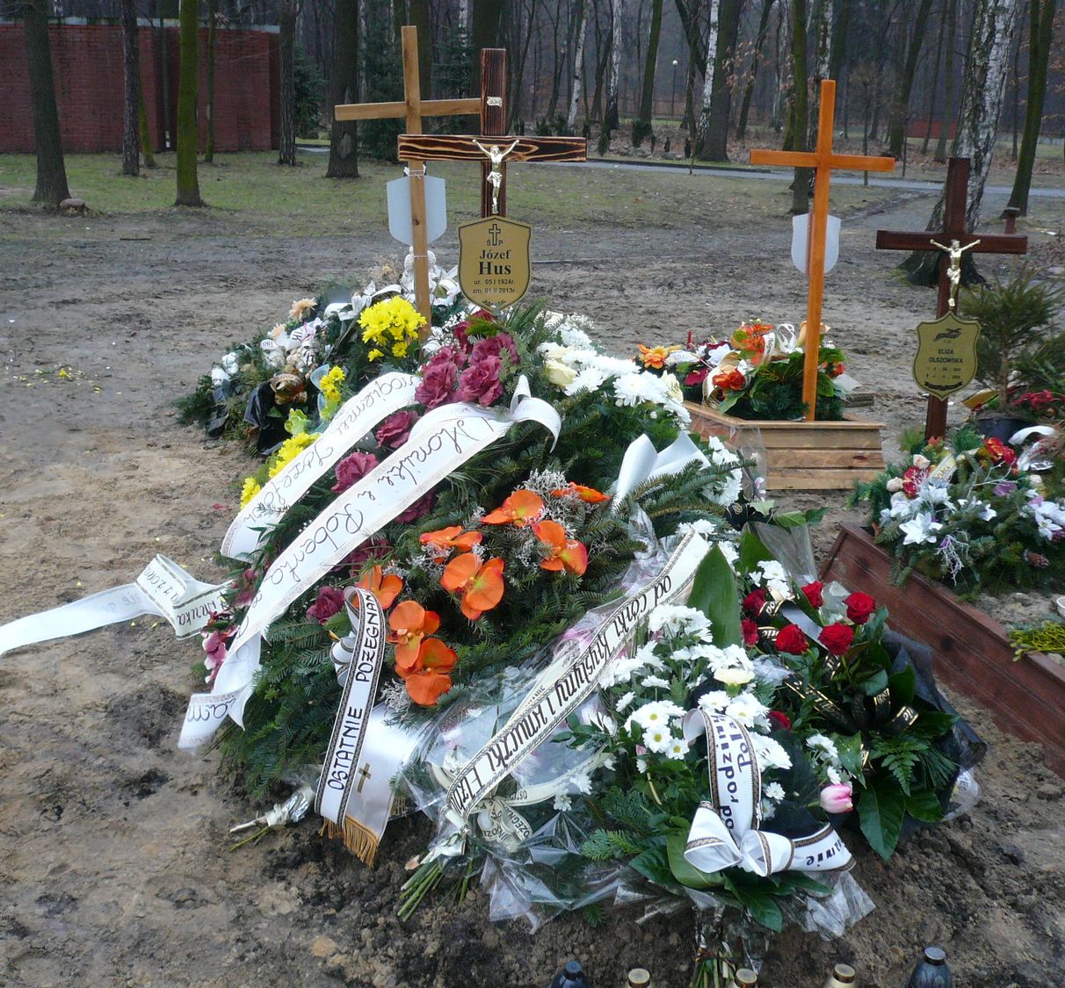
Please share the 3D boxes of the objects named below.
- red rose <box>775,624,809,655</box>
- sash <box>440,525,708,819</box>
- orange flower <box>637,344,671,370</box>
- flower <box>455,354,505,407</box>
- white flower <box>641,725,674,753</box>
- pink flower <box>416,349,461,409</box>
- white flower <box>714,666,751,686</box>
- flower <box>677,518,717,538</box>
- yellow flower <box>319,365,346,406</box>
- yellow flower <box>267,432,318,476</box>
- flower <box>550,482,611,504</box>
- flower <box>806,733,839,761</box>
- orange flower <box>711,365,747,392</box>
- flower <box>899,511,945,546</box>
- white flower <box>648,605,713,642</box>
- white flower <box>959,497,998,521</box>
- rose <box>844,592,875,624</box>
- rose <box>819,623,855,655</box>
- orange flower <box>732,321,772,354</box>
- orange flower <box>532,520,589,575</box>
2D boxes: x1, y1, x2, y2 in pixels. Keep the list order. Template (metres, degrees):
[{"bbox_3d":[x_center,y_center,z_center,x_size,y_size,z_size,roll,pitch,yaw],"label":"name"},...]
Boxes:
[{"bbox_3d":[0.540,0.302,2.450,0.068,0.058,0.060,5,-12,13],"label":"red rose"},{"bbox_3d":[0.125,0.352,2.495,0.110,0.120,0.840,38,58,11],"label":"sash"},{"bbox_3d":[0.491,-0.553,4.770,0.130,0.100,0.090,1,-6,0],"label":"orange flower"},{"bbox_3d":[-0.141,-0.304,3.150,0.130,0.125,0.085,3,-7,7],"label":"flower"},{"bbox_3d":[0.233,0.457,2.200,0.056,0.054,0.028,3,-12,7],"label":"white flower"},{"bbox_3d":[-0.257,-0.315,3.220,0.125,0.140,0.090,4,-5,9],"label":"pink flower"},{"bbox_3d":[0.412,0.373,2.420,0.075,0.046,0.075,0,-3,0],"label":"white flower"},{"bbox_3d":[0.383,0.080,2.750,0.090,0.045,0.075,3,3,8],"label":"flower"},{"bbox_3d":[-0.604,-0.329,3.570,0.082,0.120,0.075,1,19,0],"label":"yellow flower"},{"bbox_3d":[-0.697,-0.116,3.420,0.140,0.120,0.100,5,19,11],"label":"yellow flower"},{"bbox_3d":[0.114,-0.001,2.800,0.140,0.045,0.110,-1,18,-7],"label":"flower"},{"bbox_3d":[0.565,0.494,2.300,0.060,0.048,0.045,6,-12,15],"label":"flower"},{"bbox_3d":[0.848,-0.500,5.100,0.140,0.110,0.110,4,-2,9],"label":"orange flower"},{"bbox_3d":[1.153,0.099,3.500,0.130,0.095,0.080,7,-7,18],"label":"flower"},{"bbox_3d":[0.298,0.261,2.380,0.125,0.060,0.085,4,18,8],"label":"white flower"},{"bbox_3d":[1.347,0.045,3.570,0.110,0.075,0.080,-1,19,-6],"label":"white flower"},{"bbox_3d":[0.692,0.241,2.500,0.062,0.060,0.060,6,-12,16],"label":"rose"},{"bbox_3d":[0.627,0.298,2.430,0.069,0.060,0.060,6,-12,15],"label":"rose"},{"bbox_3d":[0.945,-0.674,5.100,0.170,0.135,0.110,4,3,10],"label":"orange flower"},{"bbox_3d":[0.067,0.127,2.800,0.130,0.125,0.065,1,-13,0],"label":"orange flower"}]

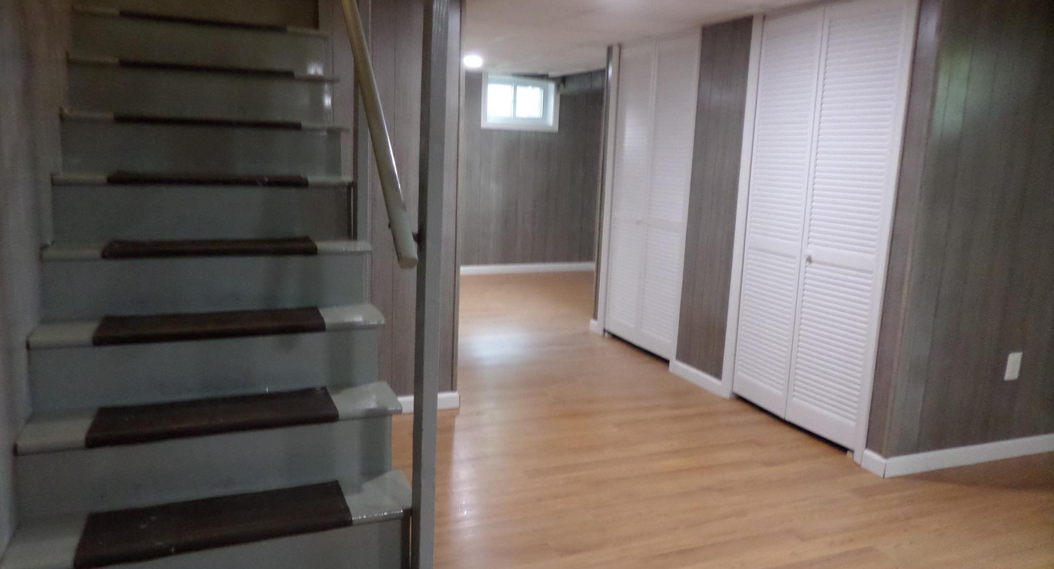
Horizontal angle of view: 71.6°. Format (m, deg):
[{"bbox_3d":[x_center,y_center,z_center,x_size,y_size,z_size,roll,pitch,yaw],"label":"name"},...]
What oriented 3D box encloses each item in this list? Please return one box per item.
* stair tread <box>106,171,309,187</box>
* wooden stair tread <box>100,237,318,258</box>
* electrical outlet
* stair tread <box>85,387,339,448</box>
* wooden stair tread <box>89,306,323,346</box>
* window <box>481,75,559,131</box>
[{"bbox_3d":[-1.082,-0.359,2.522,0.610,0.030,0.220,-2,11,-22],"label":"stair tread"},{"bbox_3d":[-1.001,-0.121,2.354,0.610,0.030,0.220,-2,11,-22],"label":"wooden stair tread"},{"bbox_3d":[2.211,0.372,3.326,0.076,0.120,0.010,-2,11,-22],"label":"electrical outlet"},{"bbox_3d":[-0.848,0.355,2.015,0.610,0.030,0.220,-2,11,-22],"label":"stair tread"},{"bbox_3d":[-0.927,0.117,2.184,0.610,0.030,0.220,-2,11,-22],"label":"wooden stair tread"},{"bbox_3d":[-0.073,-1.884,7.616,0.865,0.540,0.130,-2,11,-22],"label":"window"}]

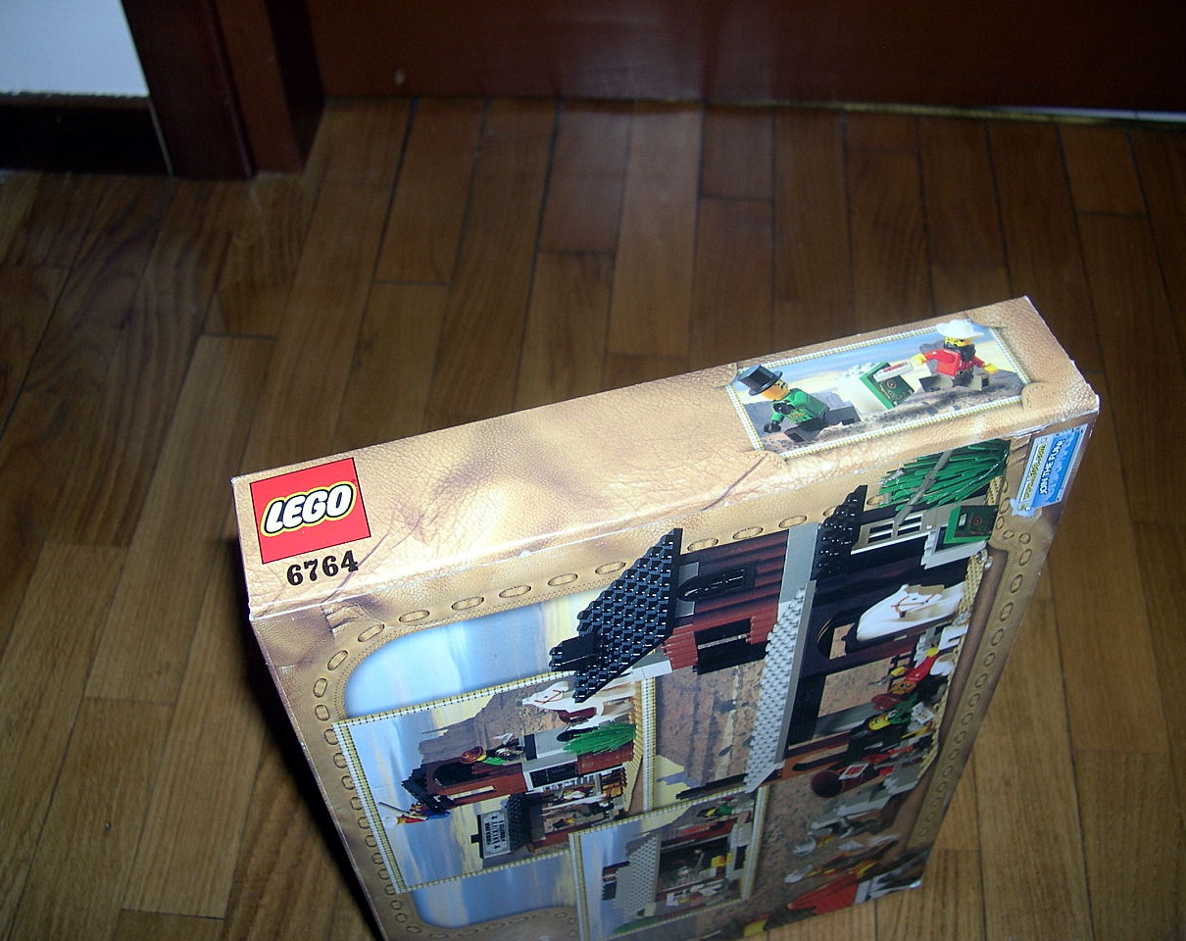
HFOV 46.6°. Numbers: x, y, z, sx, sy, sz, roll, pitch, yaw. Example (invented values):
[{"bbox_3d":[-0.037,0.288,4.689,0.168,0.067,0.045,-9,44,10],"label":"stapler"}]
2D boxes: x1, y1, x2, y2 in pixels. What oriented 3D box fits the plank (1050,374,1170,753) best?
[{"bbox_3d":[0.316,0.051,0.880,0.057,0.015,0.288,4,54,3],"label":"plank"}]

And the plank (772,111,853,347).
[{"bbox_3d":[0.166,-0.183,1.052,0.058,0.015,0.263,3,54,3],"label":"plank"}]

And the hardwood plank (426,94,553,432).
[{"bbox_3d":[-0.072,-0.156,1.036,0.059,0.015,0.321,3,54,3],"label":"hardwood plank"}]

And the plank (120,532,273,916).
[{"bbox_3d":[-0.216,0.130,0.830,0.058,0.015,0.283,3,54,3],"label":"plank"}]

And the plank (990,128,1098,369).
[{"bbox_3d":[0.338,-0.171,1.041,0.057,0.015,0.266,3,54,3],"label":"plank"}]

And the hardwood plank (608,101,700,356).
[{"bbox_3d":[0.049,-0.187,1.057,0.059,0.015,0.275,3,54,3],"label":"hardwood plank"}]

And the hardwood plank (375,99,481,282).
[{"bbox_3d":[-0.124,-0.218,1.082,0.058,0.015,0.212,4,54,3],"label":"hardwood plank"}]

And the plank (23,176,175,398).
[{"bbox_3d":[-0.362,-0.138,1.027,0.057,0.015,0.225,4,54,3],"label":"plank"}]

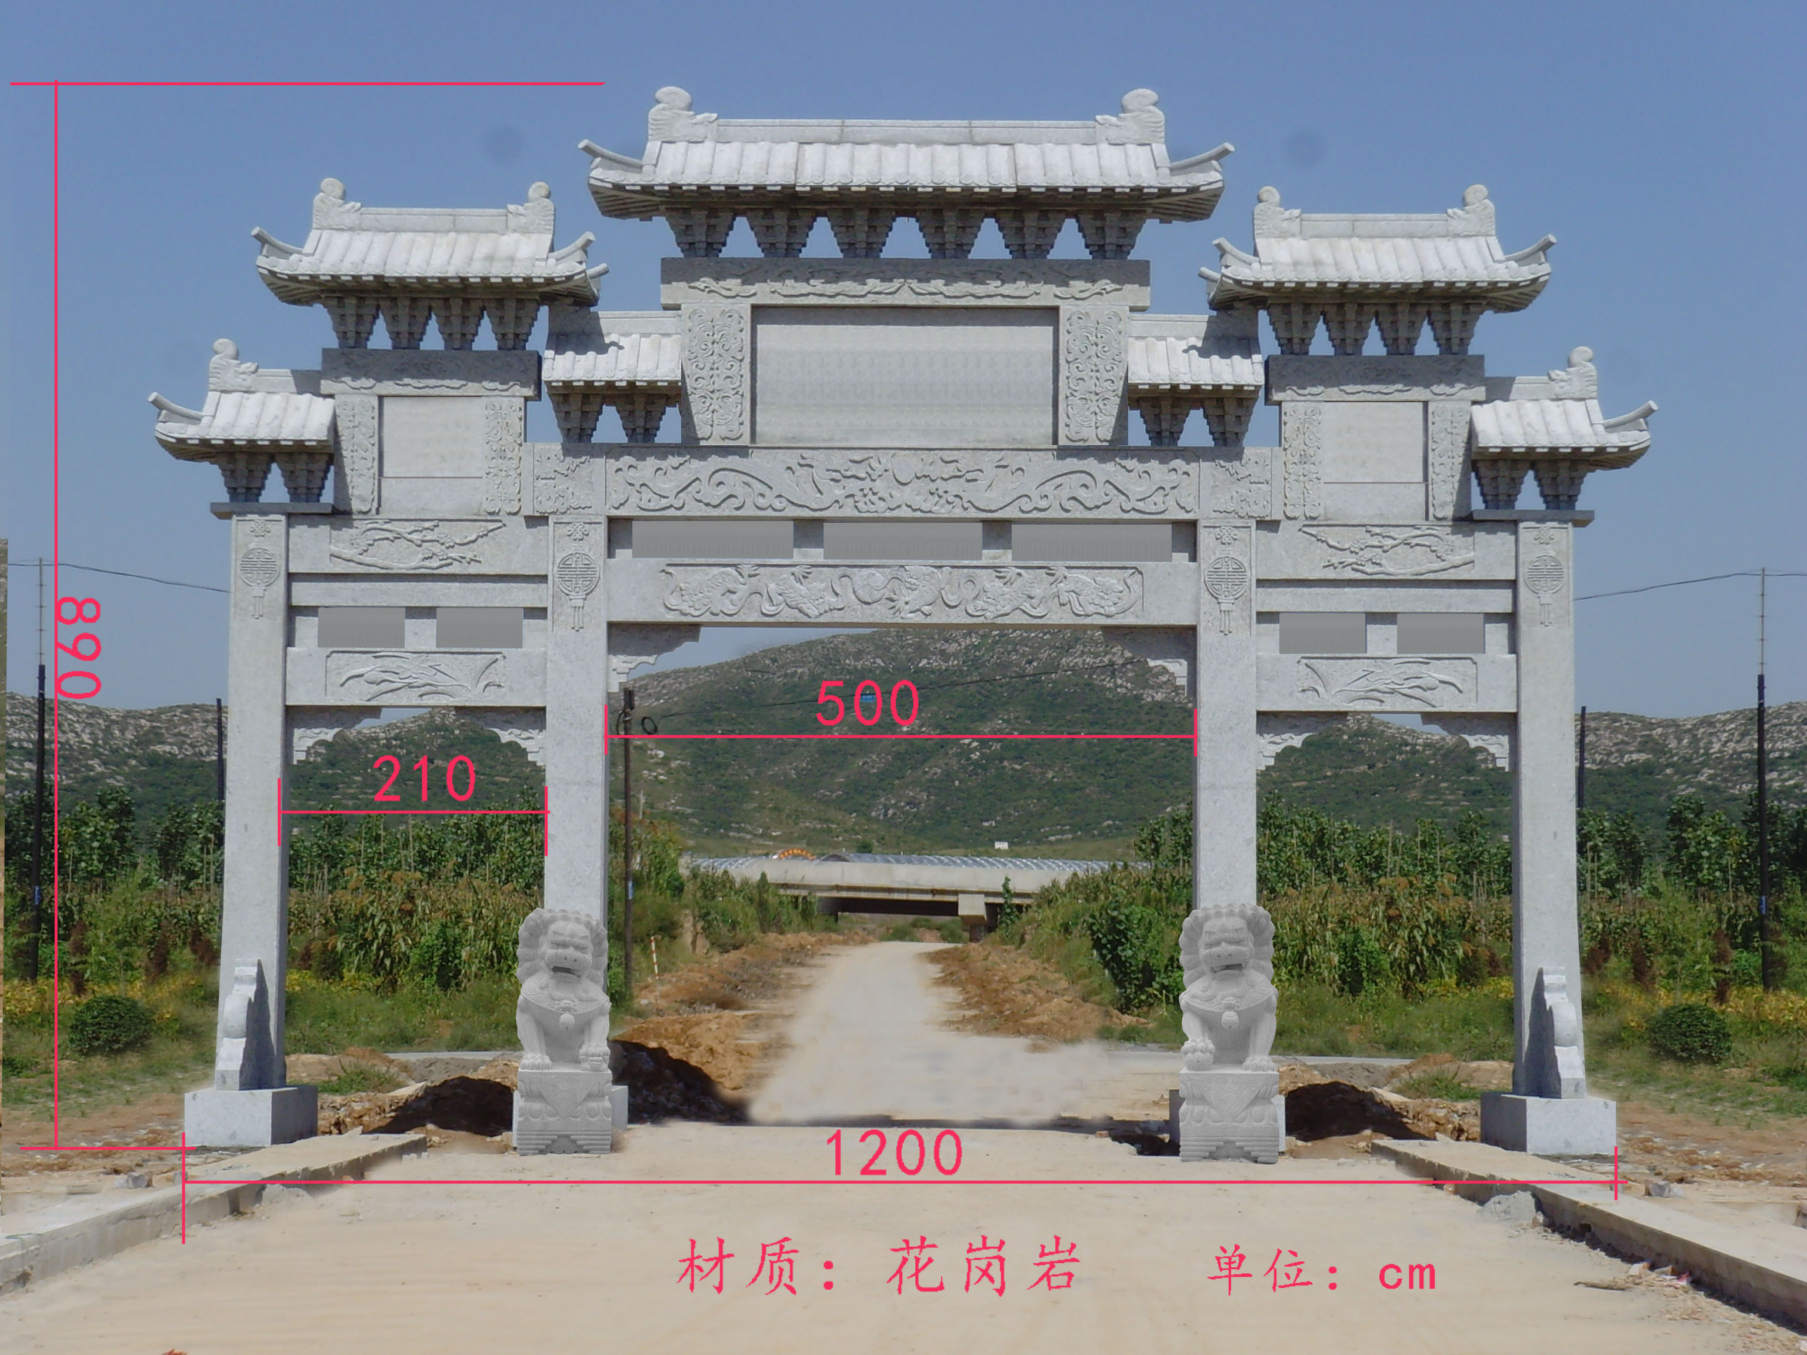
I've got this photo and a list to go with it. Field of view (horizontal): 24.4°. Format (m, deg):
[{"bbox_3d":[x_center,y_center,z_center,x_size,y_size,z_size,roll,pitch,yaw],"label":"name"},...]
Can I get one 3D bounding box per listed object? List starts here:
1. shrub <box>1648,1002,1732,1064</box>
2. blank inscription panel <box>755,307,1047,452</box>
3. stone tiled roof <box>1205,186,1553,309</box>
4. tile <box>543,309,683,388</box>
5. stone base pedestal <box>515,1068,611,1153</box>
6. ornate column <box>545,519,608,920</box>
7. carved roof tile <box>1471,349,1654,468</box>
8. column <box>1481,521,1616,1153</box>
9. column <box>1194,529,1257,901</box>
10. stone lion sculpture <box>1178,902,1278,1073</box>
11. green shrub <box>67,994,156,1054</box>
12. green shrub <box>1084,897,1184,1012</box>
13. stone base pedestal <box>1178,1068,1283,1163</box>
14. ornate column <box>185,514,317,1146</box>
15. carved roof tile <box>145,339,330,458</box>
[{"bbox_3d":[10.325,4.675,54.815,1.070,0.800,1.070,0,-4,0],"label":"shrub"},{"bbox_3d":[0.006,-2.552,35.663,2.599,1.211,0.150,0,-4,0],"label":"blank inscription panel"},{"bbox_3d":[4.069,-3.708,35.950,2.843,1.068,1.600,0,-4,0],"label":"stone tiled roof"},{"bbox_3d":[-2.457,-2.779,35.882,1.181,0.769,1.400,0,-4,0],"label":"tile"},{"bbox_3d":[-2.688,3.475,33.556,0.766,0.668,0.920,0,-4,0],"label":"stone base pedestal"},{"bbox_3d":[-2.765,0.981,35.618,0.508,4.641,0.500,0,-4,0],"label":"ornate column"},{"bbox_3d":[5.549,-2.298,35.852,1.557,1.050,1.500,0,-4,0],"label":"carved roof tile"},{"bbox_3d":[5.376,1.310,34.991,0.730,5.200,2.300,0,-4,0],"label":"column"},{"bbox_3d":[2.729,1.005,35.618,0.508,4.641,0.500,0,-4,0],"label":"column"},{"bbox_3d":[2.572,2.446,33.051,0.776,1.327,0.880,0,-4,0],"label":"stone lion sculpture"},{"bbox_3d":[-10.429,4.555,54.896,1.169,0.775,1.150,0,-4,0],"label":"green shrub"},{"bbox_3d":[4.010,4.735,71.846,1.750,2.000,1.700,0,-4,0],"label":"green shrub"},{"bbox_3d":[2.538,3.449,32.957,0.791,0.716,0.920,0,-4,0],"label":"stone base pedestal"},{"bbox_3d":[-5.547,1.279,35.596,0.714,5.309,2.500,0,-4,0],"label":"ornate column"},{"bbox_3d":[-5.537,-2.369,35.228,1.500,0.950,1.400,0,-4,0],"label":"carved roof tile"}]

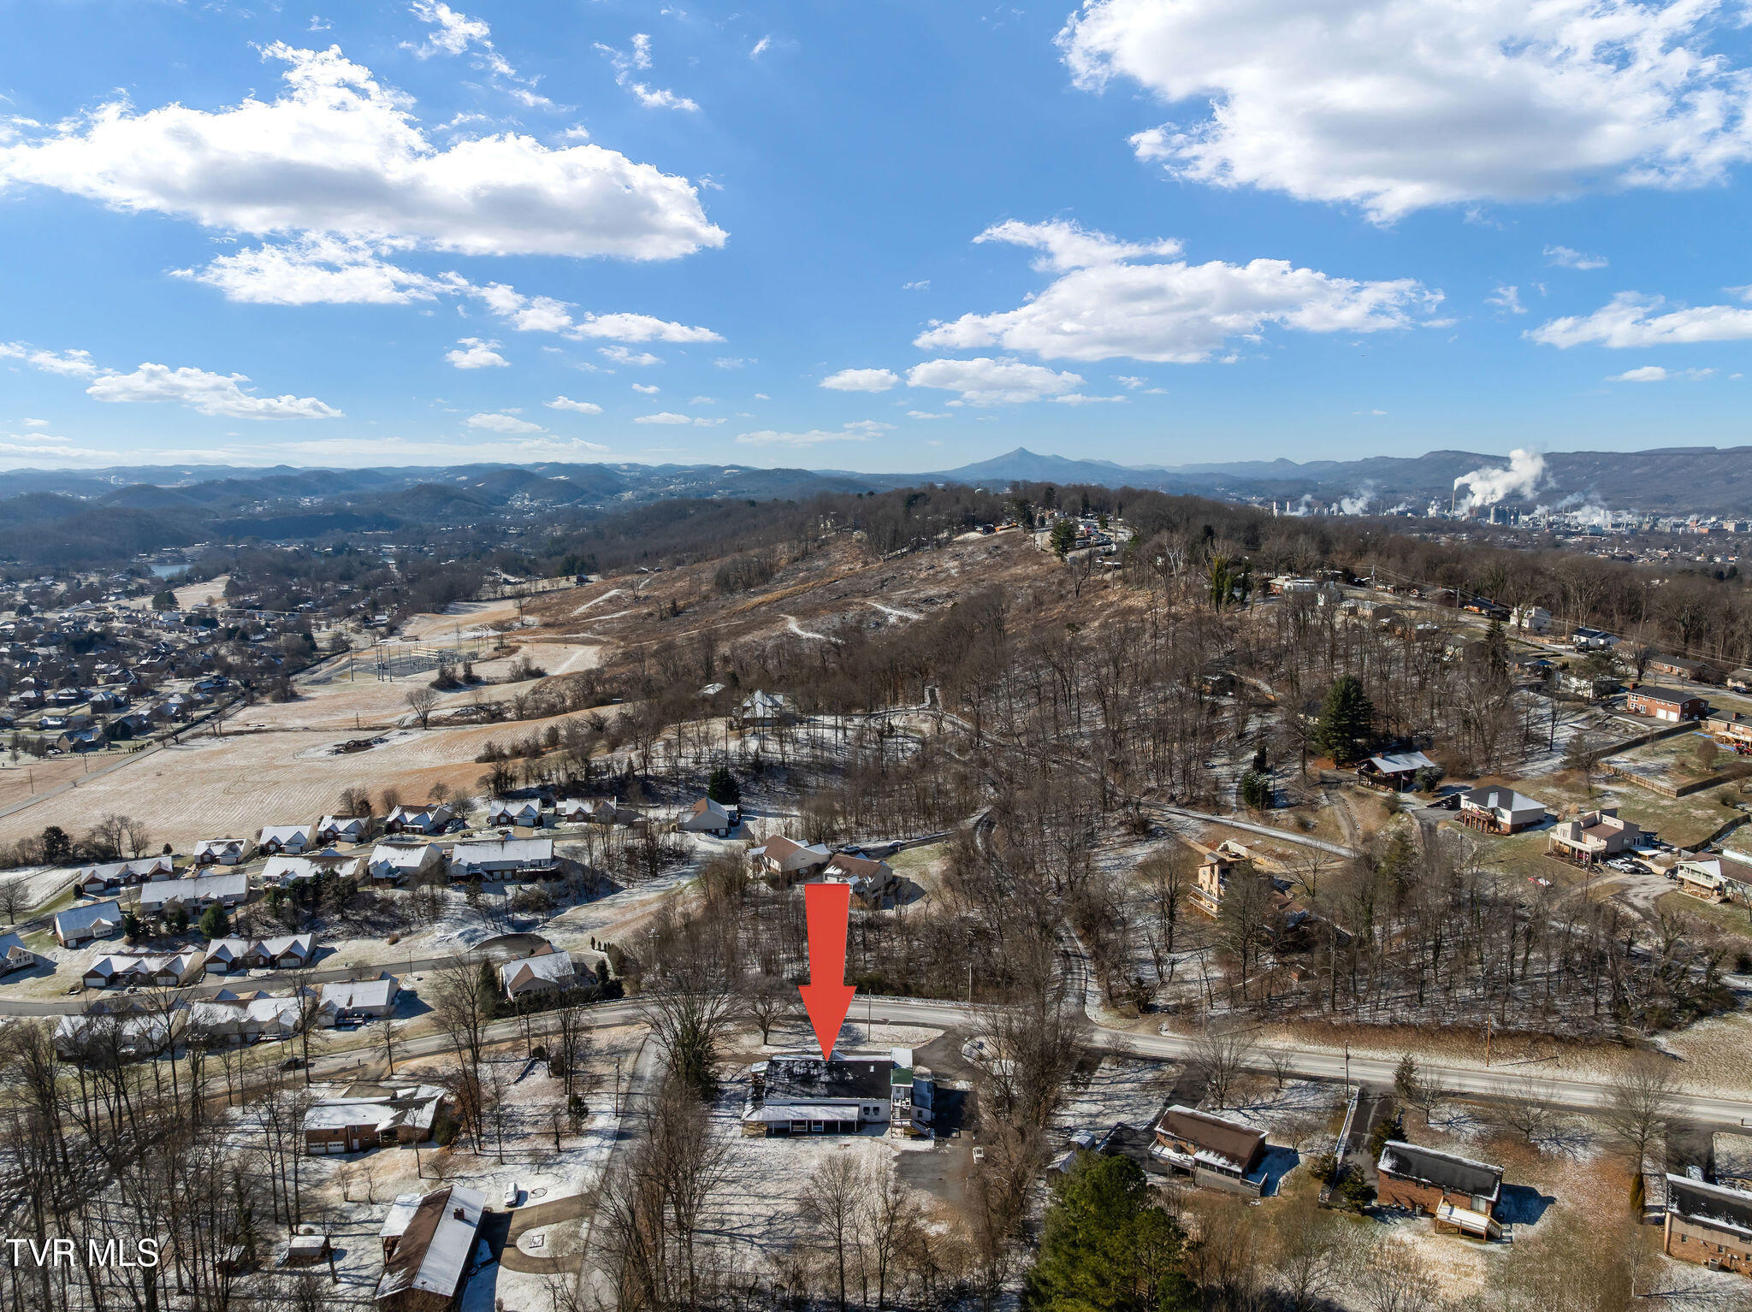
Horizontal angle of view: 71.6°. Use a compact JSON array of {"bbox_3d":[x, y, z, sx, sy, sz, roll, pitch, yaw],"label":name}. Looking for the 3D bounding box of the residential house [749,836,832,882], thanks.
[{"bbox_3d":[-22.105,50.826,313.093,16.500,8.000,13.000,-6,10,-34],"label":"residential house"}]

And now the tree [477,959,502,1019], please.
[{"bbox_3d":[-80.590,69.410,253.000,4.980,13.230,4.980,0,8,0],"label":"tree"}]

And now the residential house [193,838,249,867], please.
[{"bbox_3d":[-221.820,65.520,413.280,14.000,5.900,15.500,-2,9,-12],"label":"residential house"}]

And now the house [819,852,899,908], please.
[{"bbox_3d":[-3.830,48.680,266.560,12.200,7.700,10.300,4,10,27],"label":"house"}]

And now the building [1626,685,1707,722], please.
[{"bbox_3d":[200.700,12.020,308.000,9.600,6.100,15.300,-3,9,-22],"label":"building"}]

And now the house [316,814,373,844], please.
[{"bbox_3d":[-171.560,56.020,392.000,13.800,7.200,10.800,-1,8,-4],"label":"house"}]

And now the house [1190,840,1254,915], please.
[{"bbox_3d":[71.896,45.273,252.098,10.500,12.800,10.500,-2,9,-16],"label":"house"}]

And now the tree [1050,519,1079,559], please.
[{"bbox_3d":[99.480,-61.570,639.360,15.140,22.260,15.140,0,9,0],"label":"tree"}]

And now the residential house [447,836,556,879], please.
[{"bbox_3d":[-107.556,57.490,350.121,27.500,8.000,15.000,-2,9,-12],"label":"residential house"}]

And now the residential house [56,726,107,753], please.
[{"bbox_3d":[-354.391,36.343,541.329,17.000,8.000,14.000,-7,11,-41],"label":"residential house"}]

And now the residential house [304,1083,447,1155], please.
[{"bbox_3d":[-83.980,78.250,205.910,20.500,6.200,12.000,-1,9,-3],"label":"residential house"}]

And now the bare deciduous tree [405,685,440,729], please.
[{"bbox_3d":[-211.090,24.210,564.740,15.620,20.720,15.620,0,9,0],"label":"bare deciduous tree"}]

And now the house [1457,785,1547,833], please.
[{"bbox_3d":[127.740,31.260,248.000,11.800,7.300,13.300,-3,9,-20],"label":"house"}]

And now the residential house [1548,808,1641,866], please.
[{"bbox_3d":[136.800,34.320,231.000,14.000,7.500,9.500,-4,9,-25],"label":"residential house"}]

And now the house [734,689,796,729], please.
[{"bbox_3d":[-38.345,18.369,421.698,19.000,10.500,13.500,0,8,0],"label":"house"}]

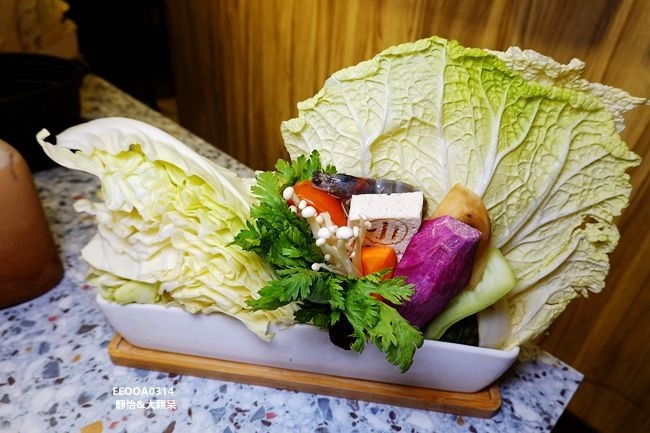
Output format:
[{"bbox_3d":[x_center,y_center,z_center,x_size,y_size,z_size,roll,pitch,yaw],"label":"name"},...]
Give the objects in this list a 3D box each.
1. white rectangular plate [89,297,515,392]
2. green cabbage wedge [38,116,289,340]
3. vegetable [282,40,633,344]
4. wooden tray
[{"bbox_3d":[-0.012,0.066,0.338,0.278,0.055,0.103,7,34,3],"label":"white rectangular plate"},{"bbox_3d":[-0.107,0.008,0.314,0.187,0.127,0.099,7,34,3],"label":"green cabbage wedge"},{"bbox_3d":[0.084,-0.023,0.317,0.243,0.204,0.070,17,21,17],"label":"vegetable"},{"bbox_3d":[-0.012,0.091,0.352,0.282,0.012,0.106,7,34,3],"label":"wooden tray"}]

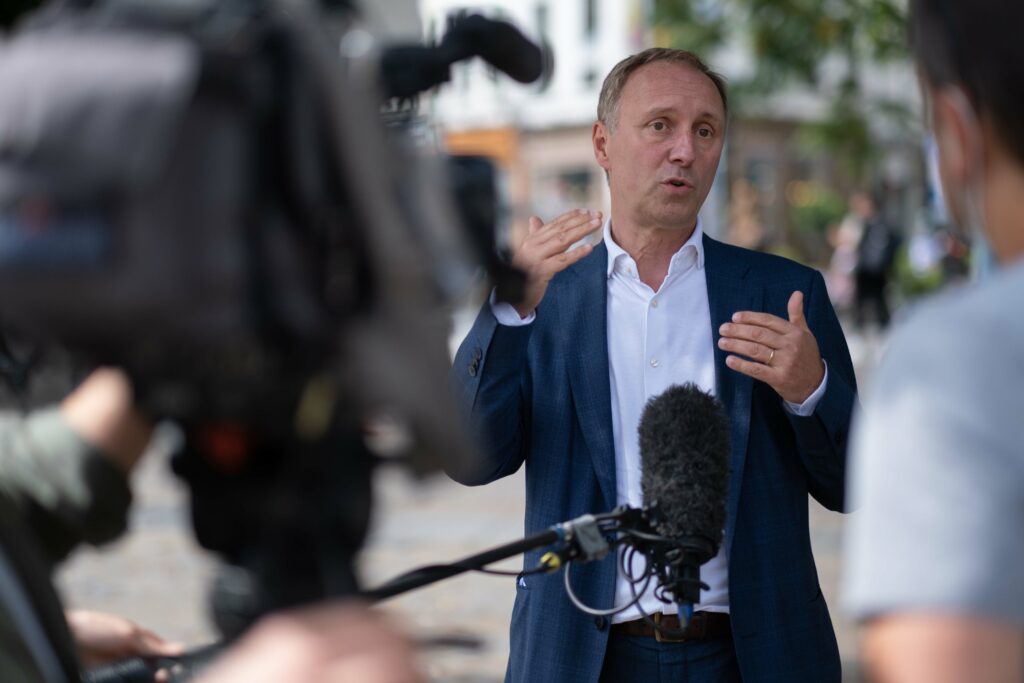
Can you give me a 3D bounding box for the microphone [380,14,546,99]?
[{"bbox_3d":[-0.037,-0.240,2.020,0.055,0.080,0.260,1,3,22],"label":"microphone"}]

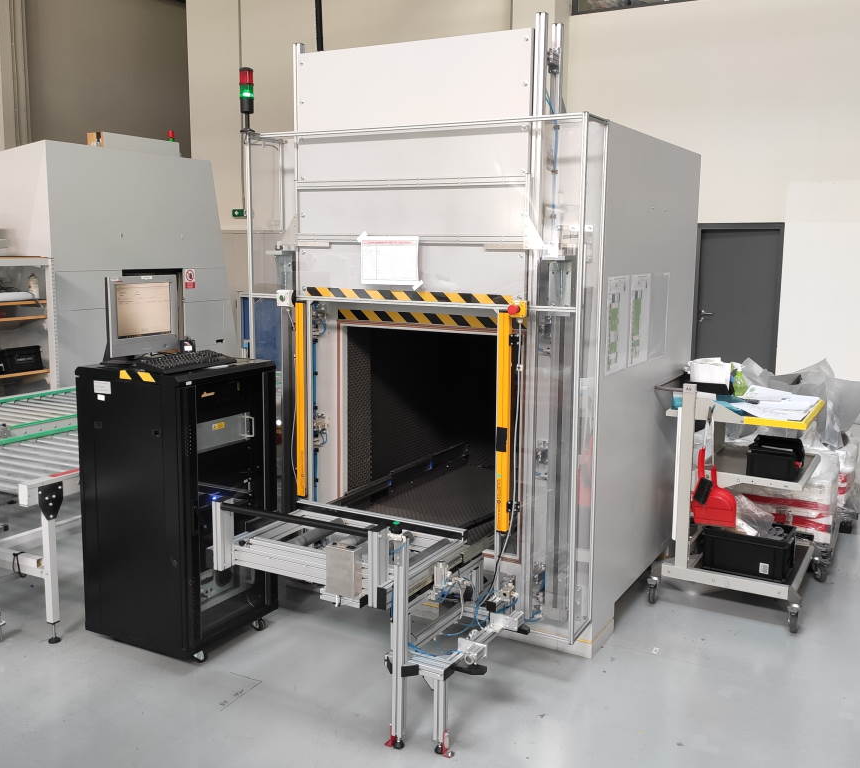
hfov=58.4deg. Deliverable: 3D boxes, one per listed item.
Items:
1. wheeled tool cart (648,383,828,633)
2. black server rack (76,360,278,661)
[{"bbox_3d":[1.638,0.543,4.018,0.670,1.140,0.810,6,9,32],"label":"wheeled tool cart"},{"bbox_3d":[-1.127,0.528,3.502,0.600,1.236,0.600,5,9,28],"label":"black server rack"}]

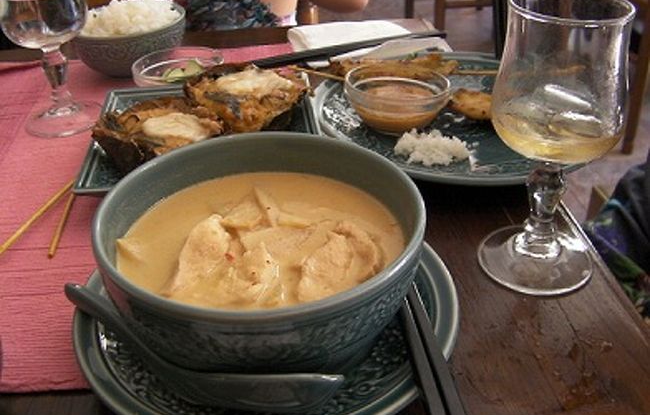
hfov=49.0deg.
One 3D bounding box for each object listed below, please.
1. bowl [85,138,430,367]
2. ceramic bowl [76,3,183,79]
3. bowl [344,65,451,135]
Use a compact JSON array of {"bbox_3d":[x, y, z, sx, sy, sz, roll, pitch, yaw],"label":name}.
[{"bbox_3d":[-0.031,0.029,0.375,0.164,0.068,0.164,-1,34,1],"label":"bowl"},{"bbox_3d":[-0.187,-0.162,0.698,0.109,0.051,0.109,-2,34,0],"label":"ceramic bowl"},{"bbox_3d":[0.057,-0.081,0.564,0.083,0.034,0.083,-1,34,1],"label":"bowl"}]

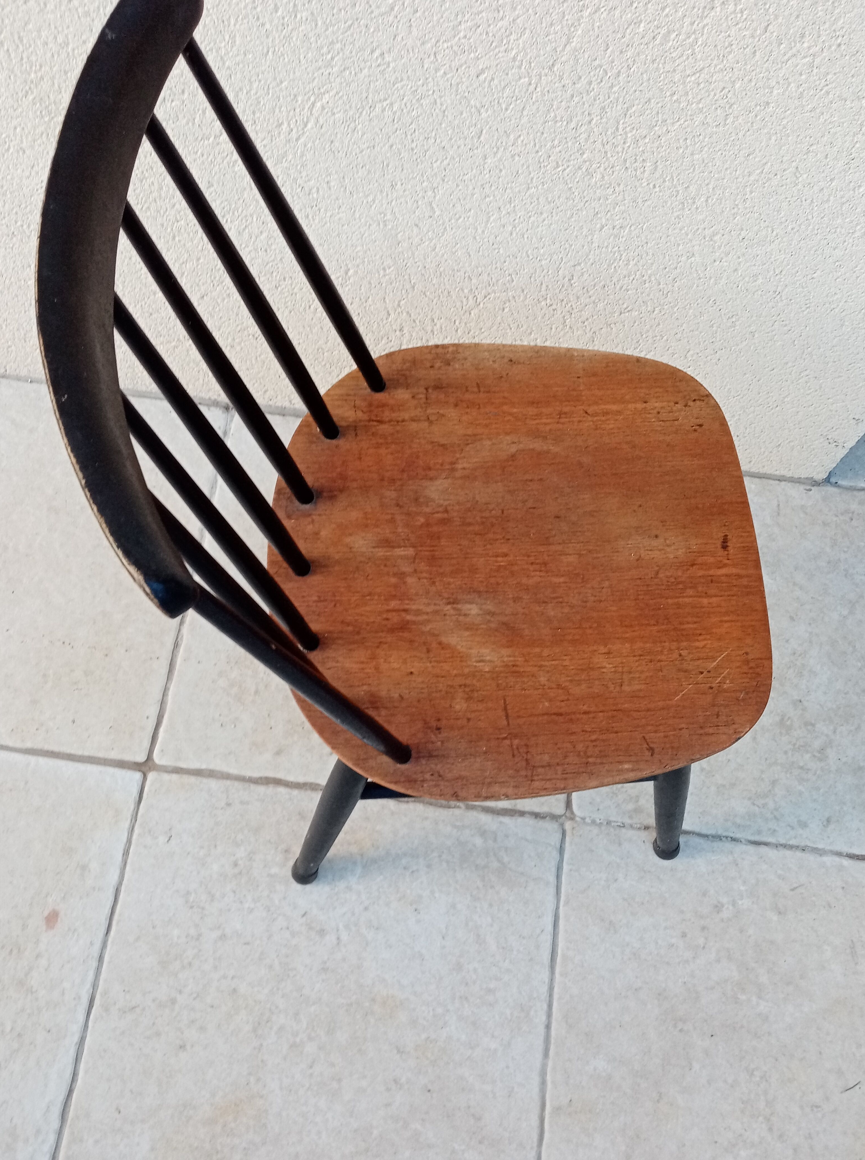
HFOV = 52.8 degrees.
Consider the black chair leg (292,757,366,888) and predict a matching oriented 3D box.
[{"bbox_3d":[-0.094,0.222,0.850,0.036,0.430,0.036,5,54,-15],"label":"black chair leg"}]

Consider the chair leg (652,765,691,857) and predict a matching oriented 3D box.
[{"bbox_3d":[0.240,0.208,0.872,0.036,0.430,0.036,-10,55,7],"label":"chair leg"}]

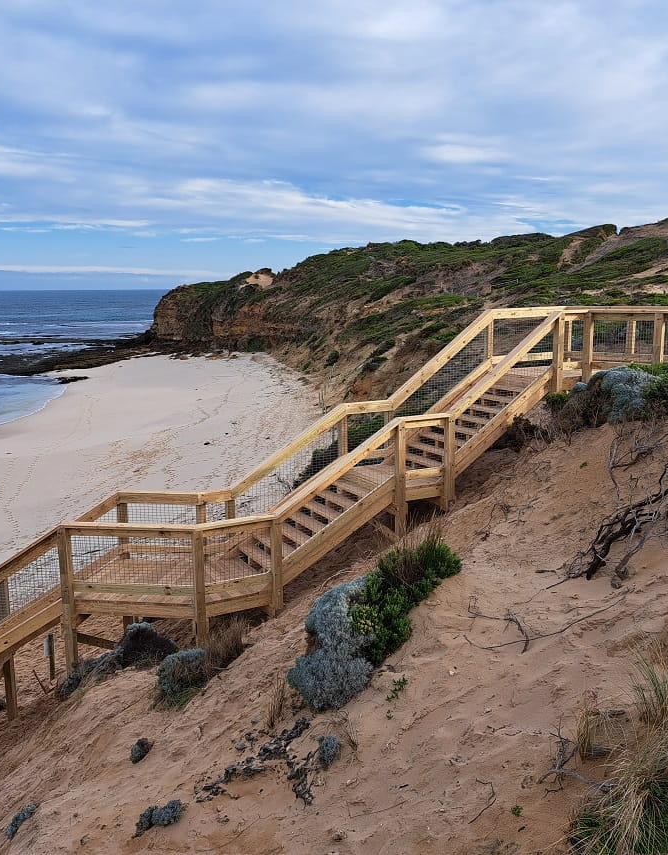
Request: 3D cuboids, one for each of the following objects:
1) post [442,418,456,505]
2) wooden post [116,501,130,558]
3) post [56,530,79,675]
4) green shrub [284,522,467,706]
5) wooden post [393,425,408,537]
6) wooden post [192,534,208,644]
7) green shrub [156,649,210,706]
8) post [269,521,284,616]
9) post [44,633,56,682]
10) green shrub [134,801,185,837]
[{"bbox_3d":[1.951,0.605,13.470,0.125,1.605,0.125,-5,11,-26],"label":"post"},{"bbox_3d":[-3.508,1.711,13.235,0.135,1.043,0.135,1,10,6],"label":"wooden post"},{"bbox_3d":[-4.080,2.713,12.167,0.125,2.345,0.125,1,10,7],"label":"post"},{"bbox_3d":[0.450,1.800,7.816,1.100,0.900,1.800,4,11,24],"label":"green shrub"},{"bbox_3d":[1.102,0.899,13.099,0.125,1.926,0.125,-5,11,-26],"label":"wooden post"},{"bbox_3d":[-2.013,2.435,11.915,0.125,1.820,0.125,-2,10,-10],"label":"wooden post"},{"bbox_3d":[-1.906,3.166,10.011,0.660,0.550,0.600,-3,10,-12],"label":"green shrub"},{"bbox_3d":[-0.860,2.102,11.822,0.135,1.506,0.135,-7,12,-33],"label":"post"},{"bbox_3d":[-5.269,4.308,14.796,0.110,0.918,0.110,0,10,0],"label":"post"},{"bbox_3d":[-1.343,2.992,6.048,0.400,0.210,0.250,-3,10,-14],"label":"green shrub"}]

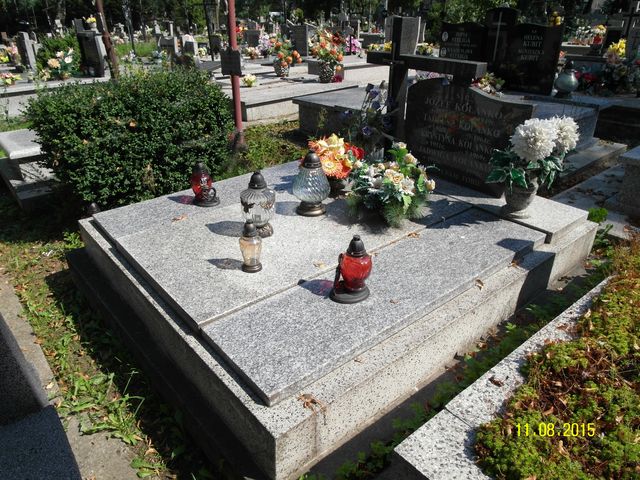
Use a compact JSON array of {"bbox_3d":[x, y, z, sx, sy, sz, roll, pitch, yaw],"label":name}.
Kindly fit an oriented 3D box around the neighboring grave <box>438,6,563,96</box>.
[{"bbox_3d":[2.306,-2.538,5.896,0.200,0.930,1.550,-20,34,-36],"label":"neighboring grave"}]

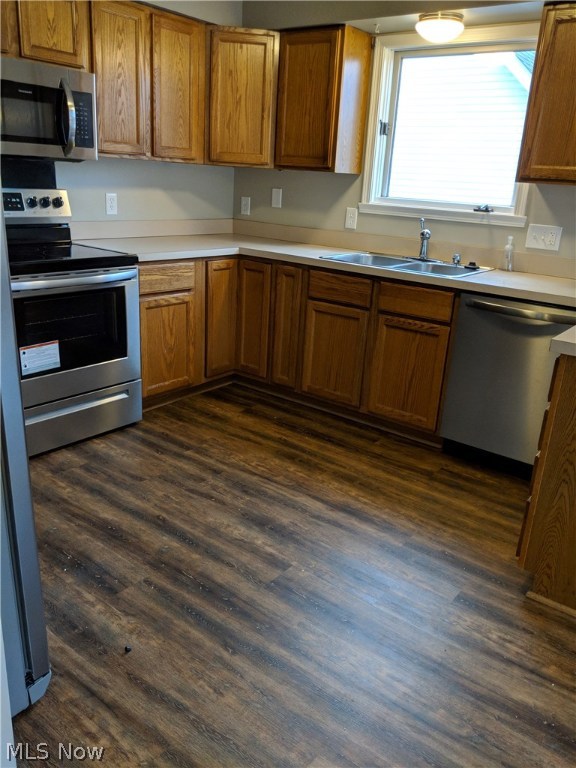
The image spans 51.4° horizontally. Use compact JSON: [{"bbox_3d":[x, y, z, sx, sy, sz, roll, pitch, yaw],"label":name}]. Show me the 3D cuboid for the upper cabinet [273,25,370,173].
[{"bbox_3d":[0.201,-1.698,3.637,0.458,0.765,0.320,17,23,34],"label":"upper cabinet"}]

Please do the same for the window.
[{"bbox_3d":[0.906,-1.442,3.375,1.040,0.990,0.100,17,23,34],"label":"window"}]

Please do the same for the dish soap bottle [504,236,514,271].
[{"bbox_3d":[1.212,-0.711,3.273,0.047,0.190,0.045,17,23,34],"label":"dish soap bottle"}]

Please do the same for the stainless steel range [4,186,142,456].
[{"bbox_3d":[-1.251,-0.334,2.995,0.700,1.200,0.760,17,23,34],"label":"stainless steel range"}]

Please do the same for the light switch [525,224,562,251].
[{"bbox_3d":[1.361,-0.779,3.188,0.168,0.120,0.012,17,23,34],"label":"light switch"}]

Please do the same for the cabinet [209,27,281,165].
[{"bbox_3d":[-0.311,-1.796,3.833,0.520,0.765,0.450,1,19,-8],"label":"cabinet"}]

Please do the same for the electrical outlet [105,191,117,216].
[{"bbox_3d":[-1.056,-1.082,3.606,0.012,0.119,0.077,17,23,34],"label":"electrical outlet"}]

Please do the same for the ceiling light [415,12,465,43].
[{"bbox_3d":[0.779,-1.819,3.091,0.250,0.110,0.250,17,23,34],"label":"ceiling light"}]

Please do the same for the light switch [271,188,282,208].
[{"bbox_3d":[-0.079,-1.294,4.180,0.078,0.120,0.012,17,23,34],"label":"light switch"}]

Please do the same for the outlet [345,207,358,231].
[{"bbox_3d":[0.407,-1.066,3.861,0.078,0.122,0.012,17,23,34],"label":"outlet"}]

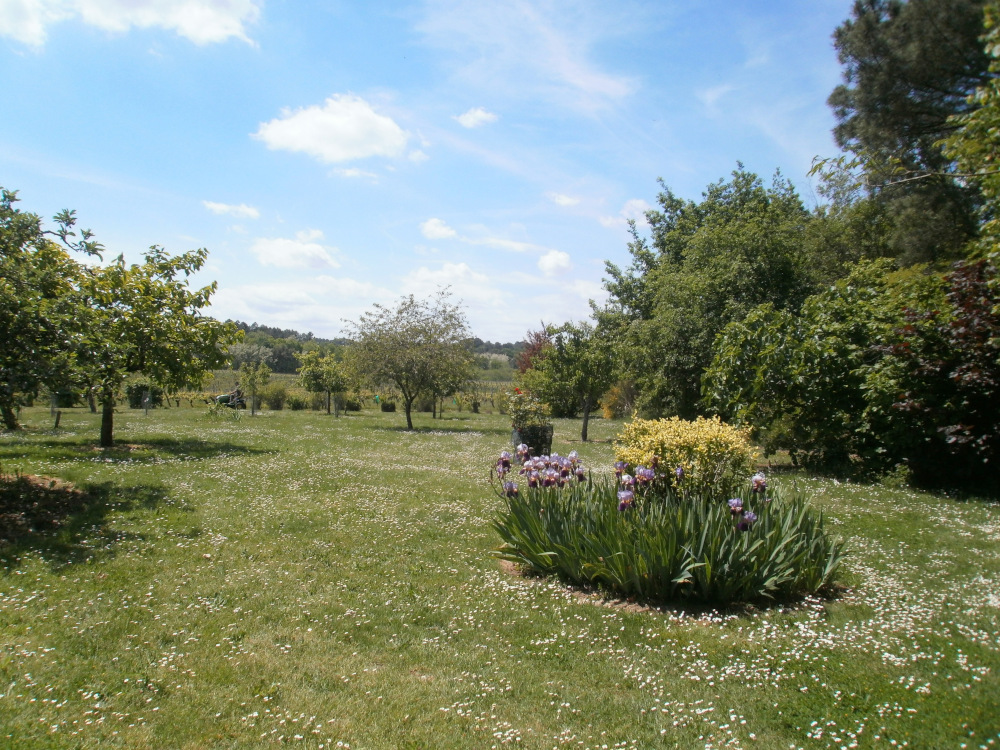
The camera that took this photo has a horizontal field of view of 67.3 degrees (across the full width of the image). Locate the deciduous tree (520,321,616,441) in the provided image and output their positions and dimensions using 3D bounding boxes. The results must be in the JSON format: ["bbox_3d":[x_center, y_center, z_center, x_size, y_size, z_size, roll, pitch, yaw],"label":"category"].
[{"bbox_3d":[1.580,0.140,17.300,2.200,2.760,2.200,0,0,0],"label":"deciduous tree"}]

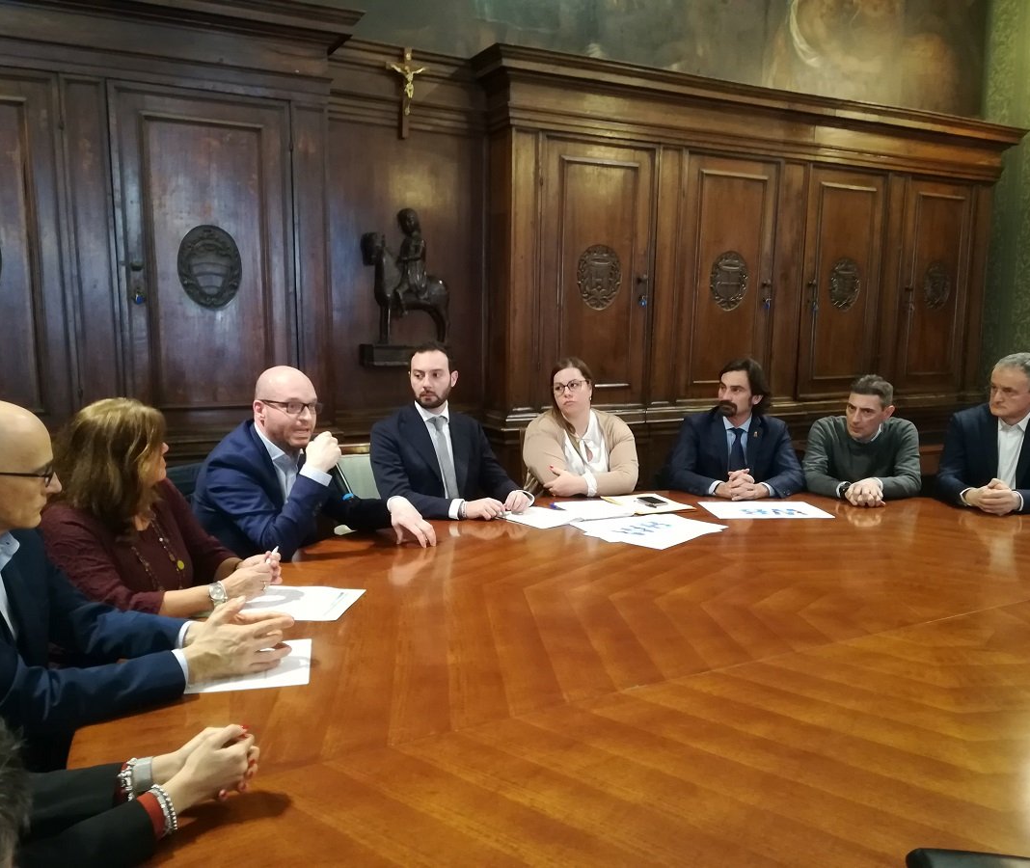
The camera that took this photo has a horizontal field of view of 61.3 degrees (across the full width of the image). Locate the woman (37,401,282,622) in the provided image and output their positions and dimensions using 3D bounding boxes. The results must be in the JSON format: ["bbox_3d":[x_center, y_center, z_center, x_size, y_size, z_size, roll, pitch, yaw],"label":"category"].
[{"bbox_3d":[-0.945,0.523,2.211,0.700,1.220,0.530,3,8,22],"label":"woman"}]

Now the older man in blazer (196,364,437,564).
[{"bbox_3d":[-0.681,0.439,2.633,0.750,1.280,0.600,7,10,41],"label":"older man in blazer"}]

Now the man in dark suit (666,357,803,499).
[{"bbox_3d":[0.882,0.332,3.568,0.560,1.270,0.780,1,7,7],"label":"man in dark suit"}]

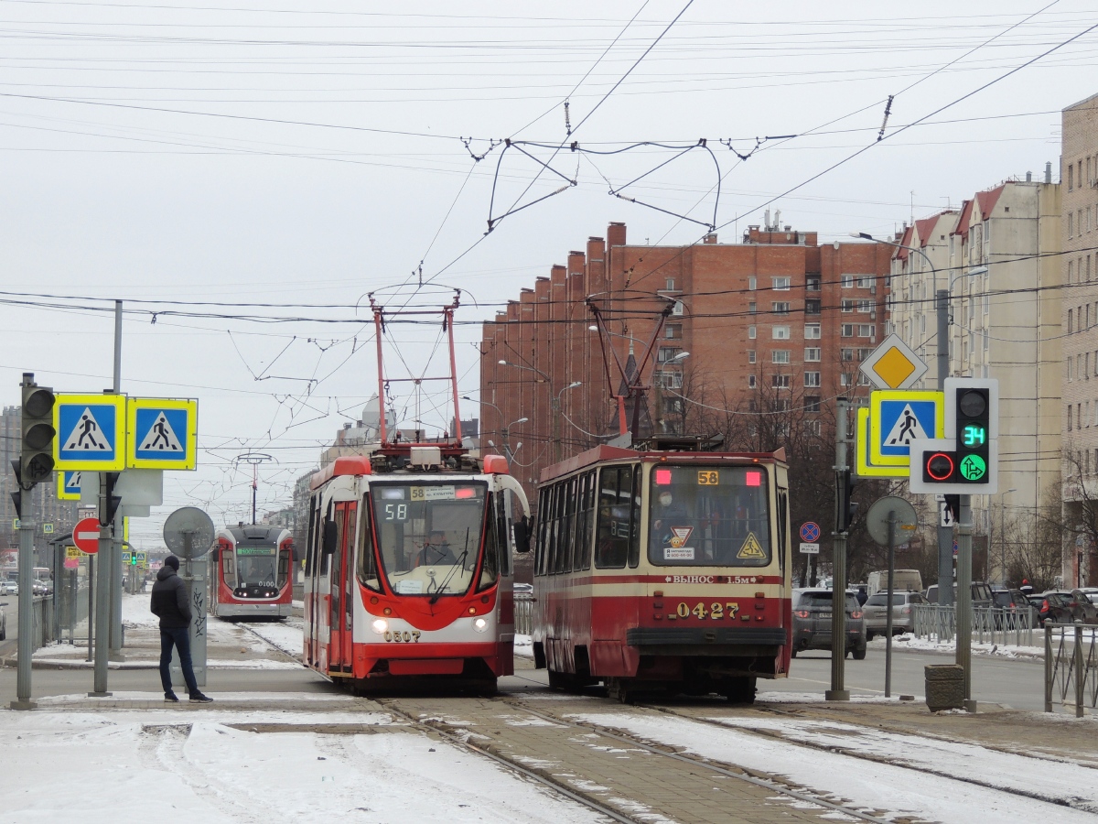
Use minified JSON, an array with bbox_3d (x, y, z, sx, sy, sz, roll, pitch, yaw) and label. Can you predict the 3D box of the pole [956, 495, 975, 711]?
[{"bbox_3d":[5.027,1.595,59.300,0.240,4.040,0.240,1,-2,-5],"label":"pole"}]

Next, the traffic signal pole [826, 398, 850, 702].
[{"bbox_3d":[3.823,1.815,64.800,0.270,4.000,0.270,0,-2,-5],"label":"traffic signal pole"}]

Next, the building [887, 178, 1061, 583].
[{"bbox_3d":[38.303,-0.368,413.253,14.000,33.000,62.000,0,-2,-2],"label":"building"}]

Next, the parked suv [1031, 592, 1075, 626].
[{"bbox_3d":[21.039,8.381,208.000,1.800,1.580,4.400,0,-2,20],"label":"parked suv"}]

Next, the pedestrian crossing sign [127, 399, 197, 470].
[{"bbox_3d":[-4.979,0.284,63.300,0.920,0.920,0.060,1,-2,-6],"label":"pedestrian crossing sign"}]

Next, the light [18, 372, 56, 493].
[{"bbox_3d":[-6.101,0.268,58.700,0.400,1.180,0.400,1,-2,-12],"label":"light"}]

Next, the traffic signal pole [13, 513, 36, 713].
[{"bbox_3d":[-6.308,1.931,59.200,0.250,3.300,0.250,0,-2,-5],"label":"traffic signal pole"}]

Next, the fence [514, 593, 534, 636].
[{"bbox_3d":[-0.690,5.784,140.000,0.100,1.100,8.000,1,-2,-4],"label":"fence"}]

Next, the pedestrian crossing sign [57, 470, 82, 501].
[{"bbox_3d":[-8.396,1.138,88.600,0.920,0.920,0.060,1,-2,-5],"label":"pedestrian crossing sign"}]

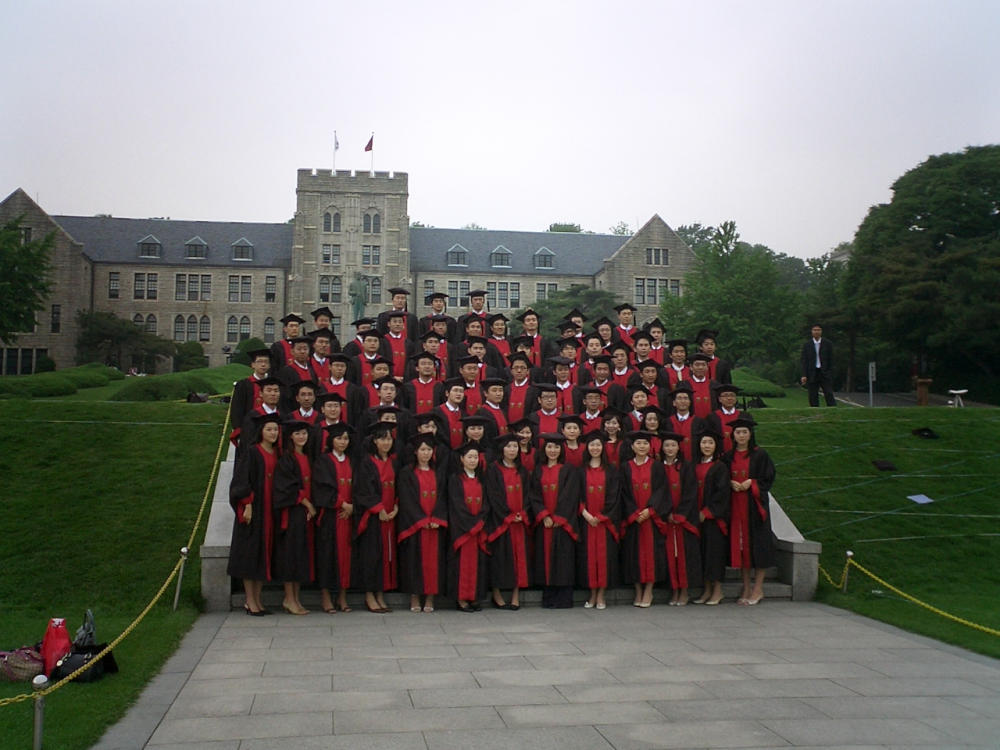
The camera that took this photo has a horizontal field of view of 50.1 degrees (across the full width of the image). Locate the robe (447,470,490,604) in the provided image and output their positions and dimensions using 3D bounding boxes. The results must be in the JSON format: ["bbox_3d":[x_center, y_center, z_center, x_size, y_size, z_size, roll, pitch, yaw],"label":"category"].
[{"bbox_3d":[-0.300,1.540,10.148,0.470,1.224,0.360,1,-4,-15],"label":"robe"}]

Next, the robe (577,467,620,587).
[{"bbox_3d":[0.949,1.449,10.258,0.460,1.195,0.350,0,-4,2],"label":"robe"}]

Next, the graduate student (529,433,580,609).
[{"bbox_3d":[0.528,1.407,10.371,0.520,1.677,0.380,-1,-4,13],"label":"graduate student"}]

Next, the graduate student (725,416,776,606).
[{"bbox_3d":[2.469,1.344,10.587,0.520,1.845,0.400,-3,-5,35],"label":"graduate student"}]

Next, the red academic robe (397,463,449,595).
[{"bbox_3d":[-0.735,1.447,10.092,0.520,1.237,0.380,1,-4,-13],"label":"red academic robe"}]

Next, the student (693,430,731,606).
[{"bbox_3d":[2.091,1.409,10.567,0.360,1.698,0.450,4,-6,-40],"label":"student"}]

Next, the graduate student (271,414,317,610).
[{"bbox_3d":[-1.904,1.314,10.004,0.420,1.795,0.480,-3,-5,34],"label":"graduate student"}]

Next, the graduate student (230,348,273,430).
[{"bbox_3d":[-2.729,0.617,11.932,0.520,1.790,0.360,2,-5,-18],"label":"graduate student"}]

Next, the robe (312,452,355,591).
[{"bbox_3d":[-1.569,1.362,10.025,0.480,1.304,0.380,3,-5,-34],"label":"robe"}]

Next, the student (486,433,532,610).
[{"bbox_3d":[0.091,1.386,10.185,0.460,1.655,0.350,2,-5,-20],"label":"student"}]

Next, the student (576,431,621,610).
[{"bbox_3d":[0.952,1.389,10.332,0.450,1.684,0.340,0,-4,5],"label":"student"}]

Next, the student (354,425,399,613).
[{"bbox_3d":[-1.158,1.329,10.026,0.470,1.728,0.360,4,-5,-37],"label":"student"}]

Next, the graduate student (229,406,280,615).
[{"bbox_3d":[-2.270,1.257,9.818,0.440,1.861,0.500,-4,-5,42],"label":"graduate student"}]

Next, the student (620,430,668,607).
[{"bbox_3d":[1.406,1.379,10.341,0.490,1.681,0.380,-1,-4,12],"label":"student"}]

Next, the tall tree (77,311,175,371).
[{"bbox_3d":[-28.653,-2.589,81.828,8.200,4.808,7.000,1,-4,-9],"label":"tall tree"}]

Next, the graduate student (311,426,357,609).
[{"bbox_3d":[-1.569,1.322,10.009,0.490,1.753,0.400,3,-5,-34],"label":"graduate student"}]

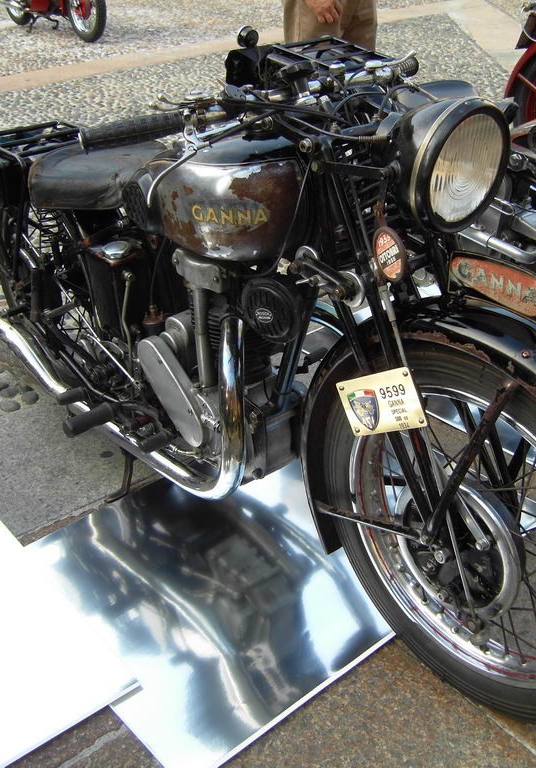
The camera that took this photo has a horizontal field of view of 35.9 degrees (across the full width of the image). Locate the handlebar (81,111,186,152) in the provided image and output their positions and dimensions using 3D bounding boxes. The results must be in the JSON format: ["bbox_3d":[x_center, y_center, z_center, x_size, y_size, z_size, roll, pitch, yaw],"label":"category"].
[{"bbox_3d":[-0.192,-0.364,1.185,0.150,0.037,0.037,-14,32,-10],"label":"handlebar"}]

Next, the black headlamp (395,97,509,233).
[{"bbox_3d":[0.233,-0.307,1.133,0.180,0.180,0.145,-22,41,-33],"label":"black headlamp"}]

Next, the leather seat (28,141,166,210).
[{"bbox_3d":[-0.346,-0.455,1.870,0.320,0.130,0.400,-22,37,-33],"label":"leather seat"}]

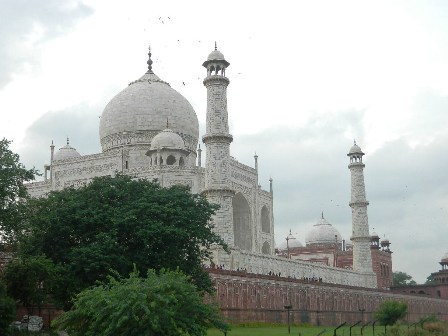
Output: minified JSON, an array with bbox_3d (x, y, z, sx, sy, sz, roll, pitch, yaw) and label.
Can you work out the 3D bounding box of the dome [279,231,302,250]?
[{"bbox_3d":[30.587,33.033,336.254,10.940,9.140,10.940,-1,-12,0],"label":"dome"}]

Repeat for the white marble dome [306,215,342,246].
[{"bbox_3d":[44.443,27.922,329.968,16.103,14.393,16.103,-1,-12,0],"label":"white marble dome"}]

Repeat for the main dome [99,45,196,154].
[{"bbox_3d":[-21.502,-19.996,212.677,28.743,31.963,28.743,-1,-12,0],"label":"main dome"}]

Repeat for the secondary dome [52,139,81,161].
[{"bbox_3d":[-42.782,-4.396,202.221,8.224,6.208,8.224,-8,-14,27],"label":"secondary dome"}]

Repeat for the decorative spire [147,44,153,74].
[{"bbox_3d":[-21.752,-31.605,215.246,1.809,9.114,1.809,-1,-12,0],"label":"decorative spire"}]

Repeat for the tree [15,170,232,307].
[{"bbox_3d":[-7.833,6.151,57.517,16.061,11.542,14.134,0,-13,-8],"label":"tree"}]

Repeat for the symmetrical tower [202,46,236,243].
[{"bbox_3d":[-1.184,-5.256,145.536,6.412,41.522,6.412,-1,-12,0],"label":"symmetrical tower"}]

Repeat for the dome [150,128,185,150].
[{"bbox_3d":[-14.287,-7.285,187.696,8.549,5.574,8.549,-1,-12,0],"label":"dome"}]

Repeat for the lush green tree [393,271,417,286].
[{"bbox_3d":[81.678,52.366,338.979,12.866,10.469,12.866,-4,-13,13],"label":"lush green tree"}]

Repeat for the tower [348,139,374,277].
[{"bbox_3d":[41.470,11.540,225.878,6.491,41.236,6.491,-8,-14,27],"label":"tower"}]

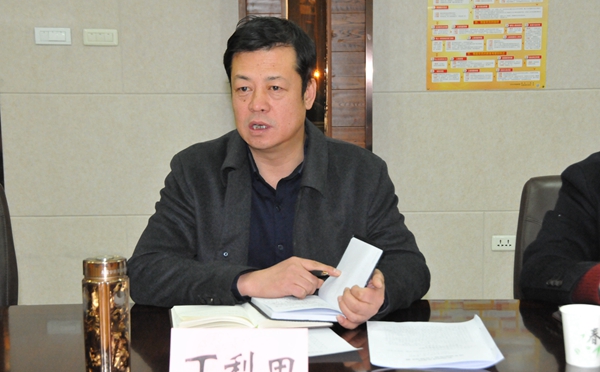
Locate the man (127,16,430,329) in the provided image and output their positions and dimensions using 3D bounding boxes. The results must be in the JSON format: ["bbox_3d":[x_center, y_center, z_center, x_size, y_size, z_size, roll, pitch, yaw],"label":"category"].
[{"bbox_3d":[-0.042,0.316,1.841,0.600,1.290,0.700,0,8,3],"label":"man"}]

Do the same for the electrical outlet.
[{"bbox_3d":[0.985,0.276,4.330,0.118,0.072,0.010,-1,8,-2],"label":"electrical outlet"}]

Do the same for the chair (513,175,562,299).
[{"bbox_3d":[0.814,0.454,2.063,0.600,0.940,0.650,0,8,3],"label":"chair"}]

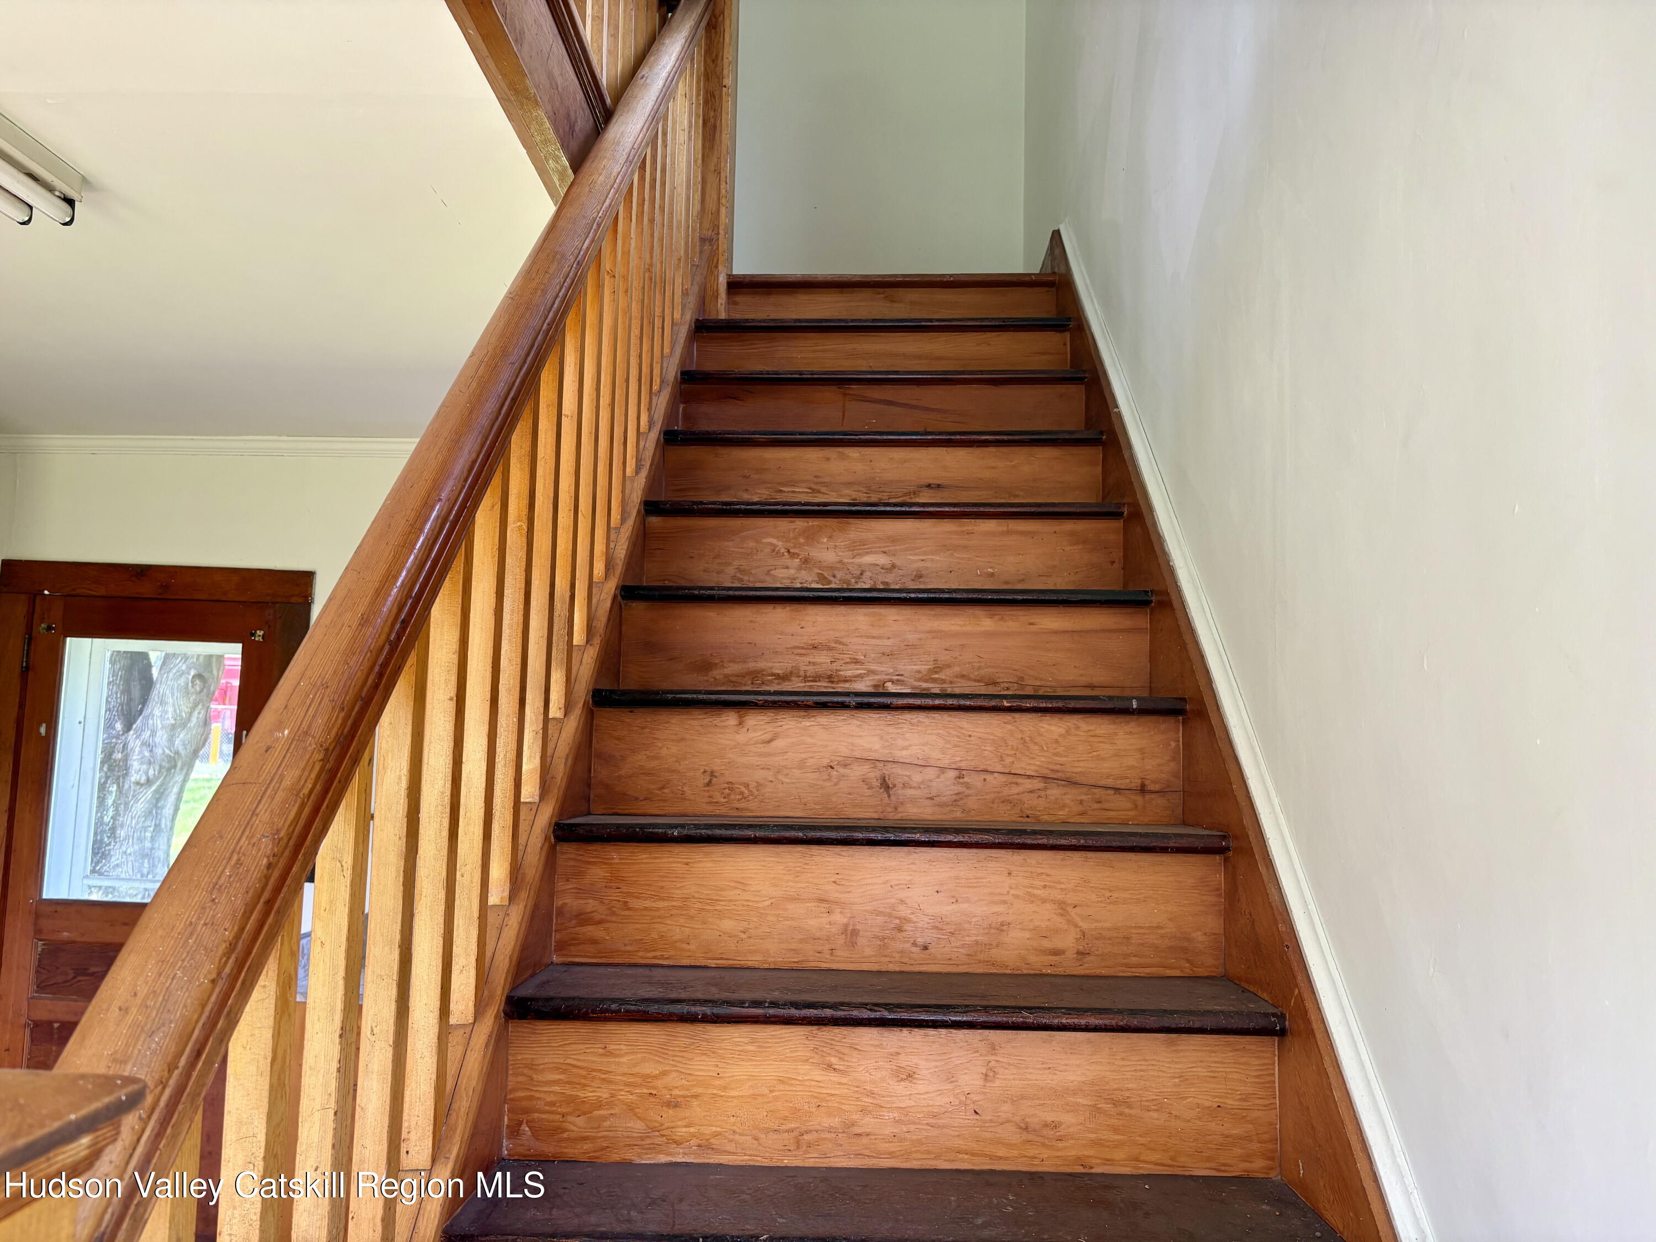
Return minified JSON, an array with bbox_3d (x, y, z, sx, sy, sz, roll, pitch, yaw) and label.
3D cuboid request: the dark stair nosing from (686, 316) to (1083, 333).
[{"bbox_3d":[0.140,-0.750,3.191,0.954,0.030,0.055,1,-6,2],"label":"dark stair nosing"}]

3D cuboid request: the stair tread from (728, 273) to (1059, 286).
[{"bbox_3d":[0.175,-0.926,3.424,0.901,0.030,0.055,1,-6,2],"label":"stair tread"}]

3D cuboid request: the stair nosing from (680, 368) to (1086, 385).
[{"bbox_3d":[0.134,-0.563,3.050,0.954,0.030,0.240,1,-6,2],"label":"stair nosing"}]

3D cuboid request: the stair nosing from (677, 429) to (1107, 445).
[{"bbox_3d":[0.123,-0.396,2.724,0.954,0.030,0.055,1,-6,2],"label":"stair nosing"}]

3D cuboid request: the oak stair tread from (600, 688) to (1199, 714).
[{"bbox_3d":[0.099,0.145,2.114,0.954,0.030,0.240,1,-6,2],"label":"oak stair tread"}]

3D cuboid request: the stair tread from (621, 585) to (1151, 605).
[{"bbox_3d":[0.108,-0.032,2.348,0.954,0.030,0.240,1,-6,2],"label":"stair tread"}]

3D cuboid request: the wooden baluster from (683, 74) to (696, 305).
[{"bbox_3d":[-0.378,-1.201,3.374,0.029,0.667,0.029,1,-6,2],"label":"wooden baluster"}]

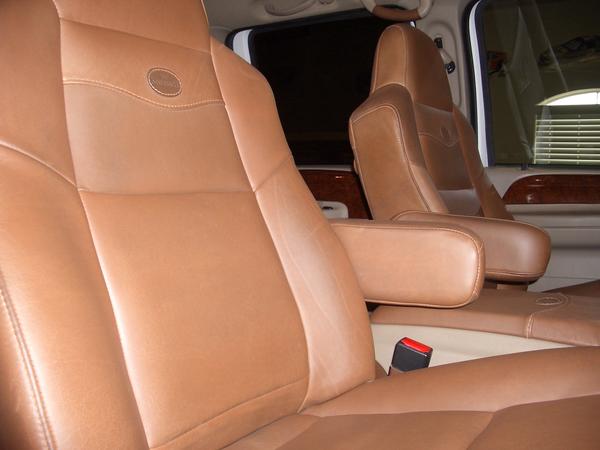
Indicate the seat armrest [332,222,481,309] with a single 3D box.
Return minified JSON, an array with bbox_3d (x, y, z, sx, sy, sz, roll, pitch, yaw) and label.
[{"bbox_3d":[0.117,0.054,0.961,0.335,0.117,0.090,1,4,25],"label":"seat armrest"}]

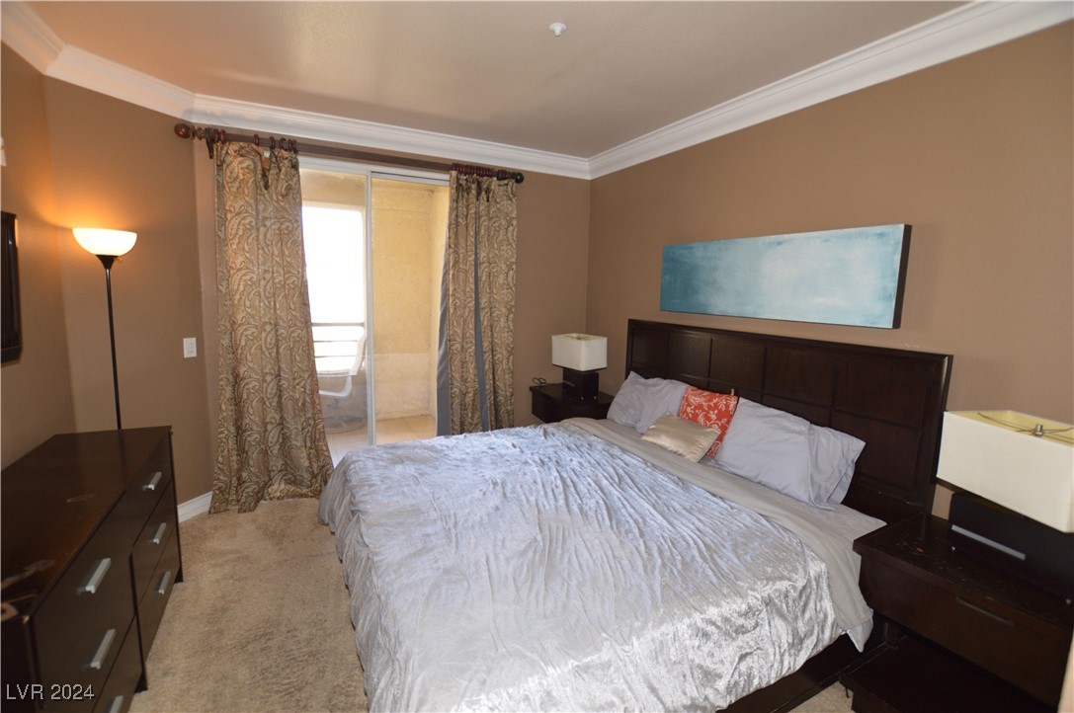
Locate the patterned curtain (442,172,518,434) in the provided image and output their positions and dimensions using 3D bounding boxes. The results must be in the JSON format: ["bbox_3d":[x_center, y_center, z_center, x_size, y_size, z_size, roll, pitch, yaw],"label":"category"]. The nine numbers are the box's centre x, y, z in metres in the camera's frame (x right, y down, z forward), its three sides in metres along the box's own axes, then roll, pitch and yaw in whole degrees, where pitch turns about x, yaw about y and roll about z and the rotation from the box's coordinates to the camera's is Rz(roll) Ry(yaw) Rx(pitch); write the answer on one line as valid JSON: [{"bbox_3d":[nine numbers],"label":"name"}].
[{"bbox_3d":[-0.447,-0.169,3.443,0.603,2.313,0.130,-2,9,-24],"label":"patterned curtain"}]

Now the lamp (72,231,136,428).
[{"bbox_3d":[-2.108,0.251,2.257,0.240,1.750,0.240,-6,11,-43],"label":"lamp"}]

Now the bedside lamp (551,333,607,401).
[{"bbox_3d":[0.333,0.076,3.530,0.225,0.475,0.420,-4,10,-32],"label":"bedside lamp"}]

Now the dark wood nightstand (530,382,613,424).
[{"bbox_3d":[0.279,0.646,3.648,0.460,0.680,0.630,-3,10,-29],"label":"dark wood nightstand"}]

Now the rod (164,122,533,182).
[{"bbox_3d":[-1.075,-1.314,2.961,2.132,0.095,0.100,-2,9,-24],"label":"rod"}]

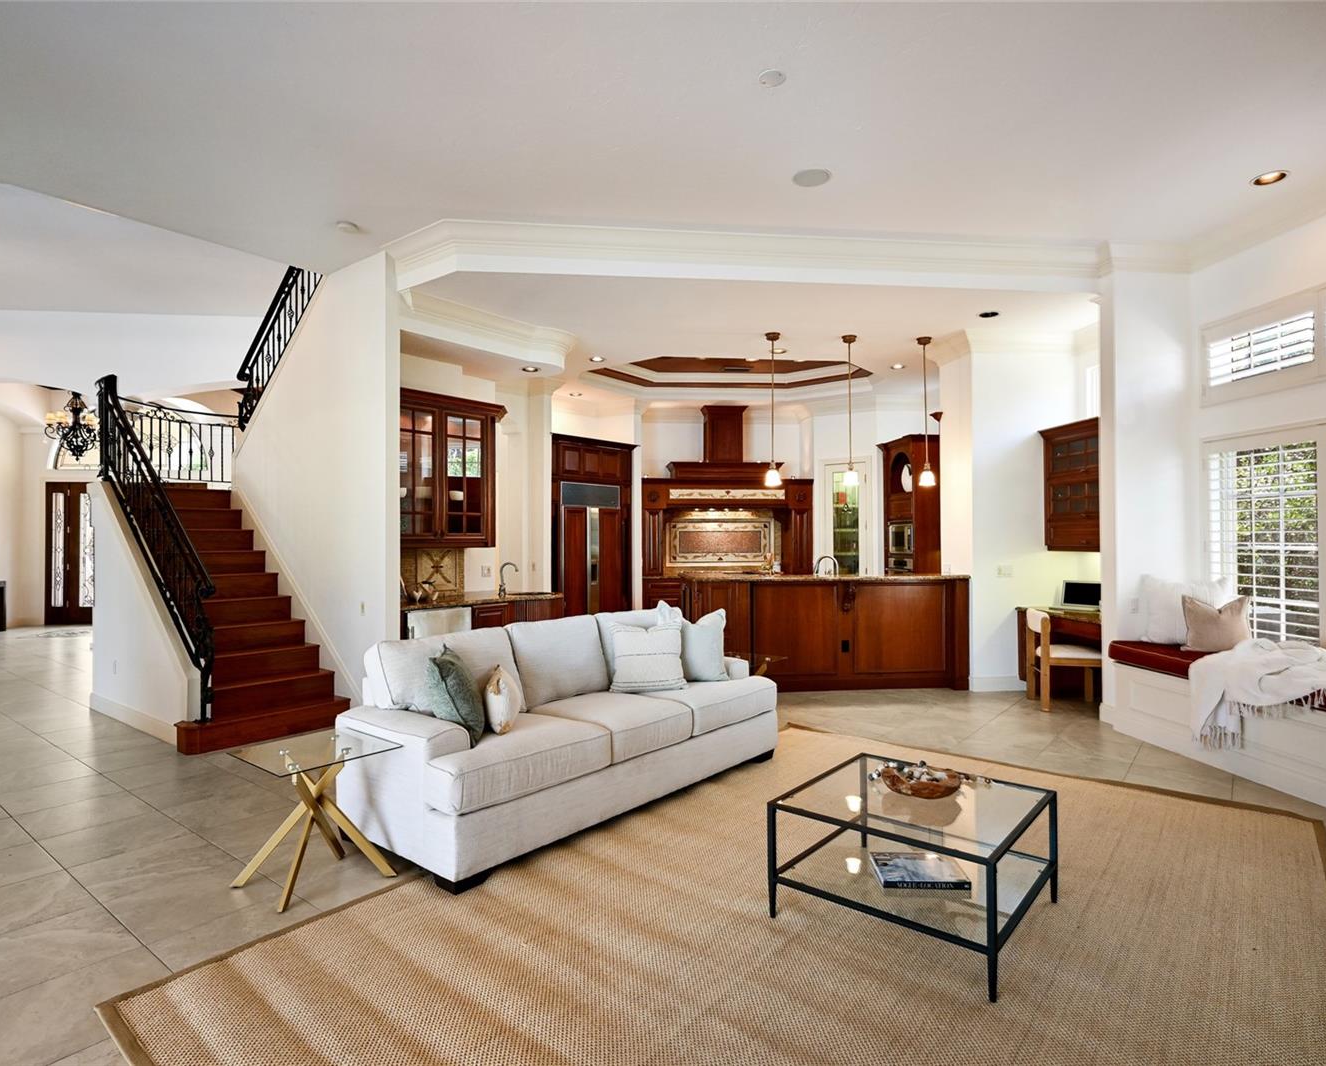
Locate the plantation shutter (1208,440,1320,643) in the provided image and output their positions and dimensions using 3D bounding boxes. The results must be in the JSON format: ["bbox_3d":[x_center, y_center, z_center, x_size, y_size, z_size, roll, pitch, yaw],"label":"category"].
[{"bbox_3d":[3.892,0.072,4.613,0.070,1.240,0.750,0,-1,-7],"label":"plantation shutter"}]

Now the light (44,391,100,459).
[{"bbox_3d":[-8.938,-1.649,10.850,0.780,1.050,0.780,0,0,-5],"label":"light"}]

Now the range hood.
[{"bbox_3d":[0.879,-1.260,10.100,1.720,1.090,0.500,0,0,-5],"label":"range hood"}]

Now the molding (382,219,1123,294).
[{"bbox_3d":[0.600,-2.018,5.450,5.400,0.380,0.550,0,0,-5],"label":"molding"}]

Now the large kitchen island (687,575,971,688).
[{"bbox_3d":[1.505,0.927,7.010,2.700,1.070,1.100,0,-1,0],"label":"large kitchen island"}]

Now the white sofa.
[{"bbox_3d":[-0.427,0.978,3.997,1.000,0.920,2.327,-1,-1,41],"label":"white sofa"}]

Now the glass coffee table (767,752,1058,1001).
[{"bbox_3d":[0.951,1.206,2.678,0.792,0.420,0.804,-1,-1,41],"label":"glass coffee table"}]

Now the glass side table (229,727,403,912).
[{"bbox_3d":[-1.465,1.197,3.010,0.480,0.560,0.500,0,-1,38],"label":"glass side table"}]

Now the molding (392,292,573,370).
[{"bbox_3d":[-1.407,-1.620,5.831,0.220,0.280,1.700,-1,-1,39],"label":"molding"}]

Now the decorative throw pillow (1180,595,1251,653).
[{"bbox_3d":[3.929,0.648,5.050,0.450,0.420,0.160,0,-17,12],"label":"decorative throw pillow"}]

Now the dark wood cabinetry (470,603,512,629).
[{"bbox_3d":[-1.740,1.065,6.460,0.580,0.880,0.430,0,-1,39],"label":"dark wood cabinetry"}]

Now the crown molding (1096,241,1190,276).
[{"bbox_3d":[3.449,-1.961,5.083,0.640,0.180,0.180,0,-1,0],"label":"crown molding"}]

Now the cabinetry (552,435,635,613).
[{"bbox_3d":[-1.140,0.158,9.480,0.650,2.740,1.420,0,-1,40],"label":"cabinetry"}]

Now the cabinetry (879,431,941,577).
[{"bbox_3d":[3.091,0.200,8.398,0.700,2.540,0.900,0,-1,0],"label":"cabinetry"}]

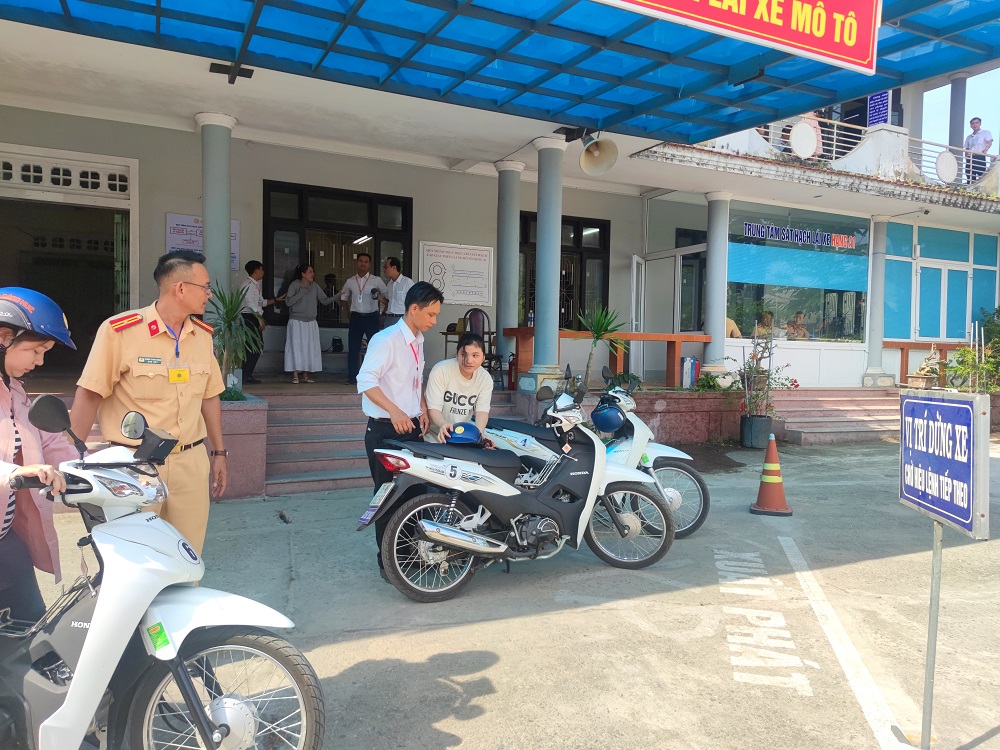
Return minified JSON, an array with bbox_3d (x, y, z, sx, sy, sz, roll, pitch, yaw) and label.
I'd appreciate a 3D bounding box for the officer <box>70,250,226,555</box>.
[{"bbox_3d":[-1.339,0.391,2.647,0.560,1.710,0.380,-1,3,-45],"label":"officer"}]

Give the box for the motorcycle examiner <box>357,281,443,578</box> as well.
[{"bbox_3d":[-0.560,0.302,3.900,0.440,1.660,0.480,2,2,22],"label":"motorcycle examiner"}]

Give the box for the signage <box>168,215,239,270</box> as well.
[{"bbox_3d":[-3.869,-1.735,9.060,0.885,0.670,0.020,0,2,-25],"label":"signage"}]

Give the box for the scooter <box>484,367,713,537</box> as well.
[{"bbox_3d":[0.547,0.572,4.590,1.900,1.130,0.720,0,2,-22],"label":"scooter"}]

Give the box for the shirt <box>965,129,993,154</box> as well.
[{"bbox_3d":[9.041,-4.412,13.100,0.440,0.520,0.250,2,2,27],"label":"shirt"}]

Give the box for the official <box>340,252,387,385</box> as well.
[{"bbox_3d":[-1.823,-0.742,9.127,0.580,1.720,0.340,1,2,-9],"label":"official"}]

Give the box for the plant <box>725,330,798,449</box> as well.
[{"bbox_3d":[3.244,0.180,8.600,0.720,1.450,0.650,0,2,-25],"label":"plant"}]

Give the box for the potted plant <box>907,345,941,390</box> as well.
[{"bbox_3d":[6.903,-0.114,11.300,0.400,0.730,0.360,0,2,-25],"label":"potted plant"}]

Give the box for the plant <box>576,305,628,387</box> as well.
[{"bbox_3d":[1.303,-0.366,8.900,0.720,1.100,0.720,1,2,0],"label":"plant"}]

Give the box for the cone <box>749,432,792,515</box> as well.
[{"bbox_3d":[2.330,0.863,5.950,0.330,0.660,0.330,2,2,21],"label":"cone"}]

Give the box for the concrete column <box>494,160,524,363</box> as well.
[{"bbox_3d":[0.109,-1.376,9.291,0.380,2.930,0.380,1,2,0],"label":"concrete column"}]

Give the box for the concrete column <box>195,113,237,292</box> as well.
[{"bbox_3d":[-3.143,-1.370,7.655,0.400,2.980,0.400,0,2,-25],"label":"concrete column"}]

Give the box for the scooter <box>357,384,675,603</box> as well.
[{"bbox_3d":[0.154,0.611,3.800,1.910,1.090,0.700,0,2,-26],"label":"scooter"}]

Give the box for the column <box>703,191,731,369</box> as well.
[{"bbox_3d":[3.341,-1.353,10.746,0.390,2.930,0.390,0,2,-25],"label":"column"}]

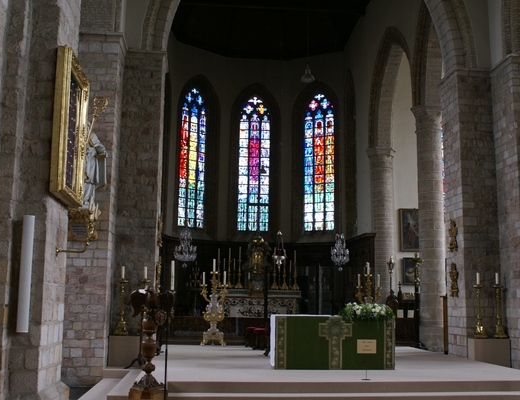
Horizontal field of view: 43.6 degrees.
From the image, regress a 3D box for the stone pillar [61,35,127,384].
[{"bbox_3d":[-3.548,0.122,13.703,1.000,7.273,0.800,1,-8,-6],"label":"stone pillar"}]

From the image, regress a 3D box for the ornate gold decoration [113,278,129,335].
[{"bbox_3d":[-2.940,2.245,13.697,0.310,1.165,0.310,1,-8,-6],"label":"ornate gold decoration"}]

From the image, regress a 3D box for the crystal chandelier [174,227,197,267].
[{"bbox_3d":[-2.385,1.488,20.804,0.701,1.255,0.701,1,-8,-6],"label":"crystal chandelier"}]

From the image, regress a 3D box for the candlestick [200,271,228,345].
[{"bbox_3d":[-1.266,2.992,18.088,0.775,2.012,0.600,1,-8,-6],"label":"candlestick"}]

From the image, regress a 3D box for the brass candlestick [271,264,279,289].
[{"bbox_3d":[0.565,2.892,24.650,0.280,1.036,0.270,2,-9,-6],"label":"brass candlestick"}]

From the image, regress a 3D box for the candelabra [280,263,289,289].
[{"bbox_3d":[0.946,2.934,24.686,0.270,1.000,0.270,2,-9,-6],"label":"candelabra"}]

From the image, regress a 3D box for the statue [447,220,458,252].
[{"bbox_3d":[4.446,0.829,14.972,0.140,0.763,0.270,2,-9,-6],"label":"statue"}]

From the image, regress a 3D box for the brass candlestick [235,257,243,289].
[{"bbox_3d":[-0.703,2.458,21.976,0.280,1.076,0.280,1,-8,-6],"label":"brass candlestick"}]

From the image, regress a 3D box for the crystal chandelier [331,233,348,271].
[{"bbox_3d":[2.839,1.843,22.922,0.620,1.322,0.620,2,-9,-6],"label":"crystal chandelier"}]

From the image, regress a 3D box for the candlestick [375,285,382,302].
[{"bbox_3d":[3.266,2.585,17.873,0.200,0.463,0.200,2,-9,-6],"label":"candlestick"}]

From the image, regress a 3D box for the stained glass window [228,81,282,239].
[{"bbox_3d":[-0.237,-1.658,27.991,2.337,6.900,0.450,2,-9,-6],"label":"stained glass window"}]

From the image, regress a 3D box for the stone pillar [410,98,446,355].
[{"bbox_3d":[4.572,0.669,17.362,0.770,6.474,0.770,1,-8,-6],"label":"stone pillar"}]

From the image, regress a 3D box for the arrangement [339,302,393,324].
[{"bbox_3d":[2.002,2.124,12.214,0.980,0.352,0.420,2,-9,-6],"label":"arrangement"}]

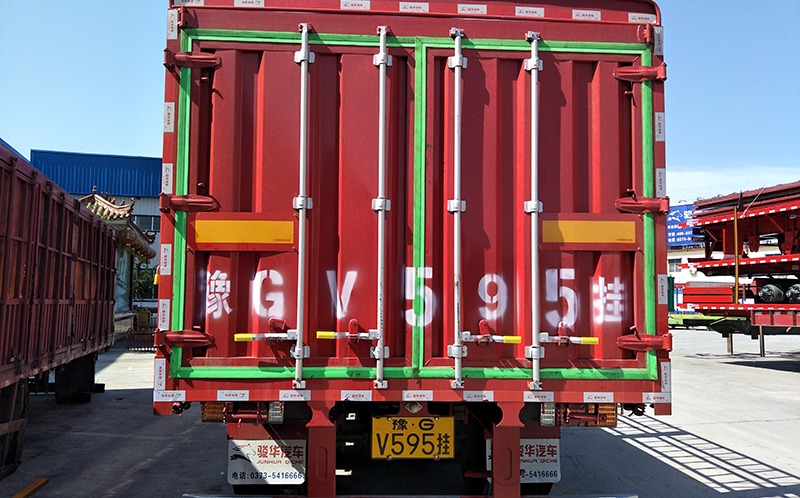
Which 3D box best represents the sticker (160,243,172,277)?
[{"bbox_3d":[-1.141,0.053,2.710,0.053,0.150,0.010,1,-3,-2],"label":"sticker"}]

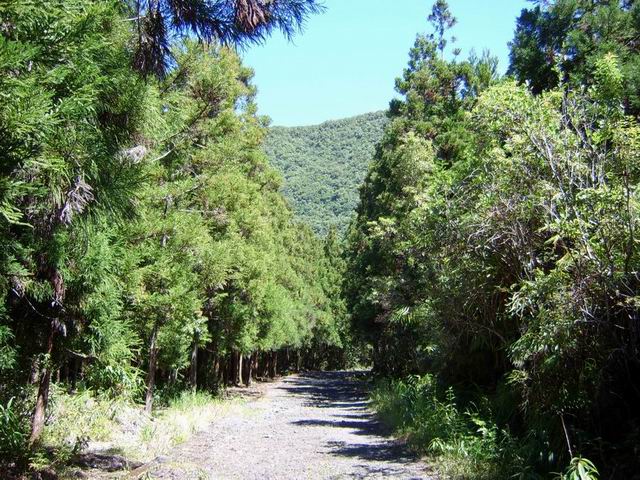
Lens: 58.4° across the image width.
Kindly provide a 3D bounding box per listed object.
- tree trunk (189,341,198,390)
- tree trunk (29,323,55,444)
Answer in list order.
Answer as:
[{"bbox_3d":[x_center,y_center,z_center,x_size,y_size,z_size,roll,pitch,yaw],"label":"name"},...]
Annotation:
[{"bbox_3d":[-3.970,3.930,17.960,0.200,1.550,0.200,0,-12,0],"label":"tree trunk"},{"bbox_3d":[-4.500,2.310,9.300,0.210,1.950,0.210,0,-12,0],"label":"tree trunk"}]

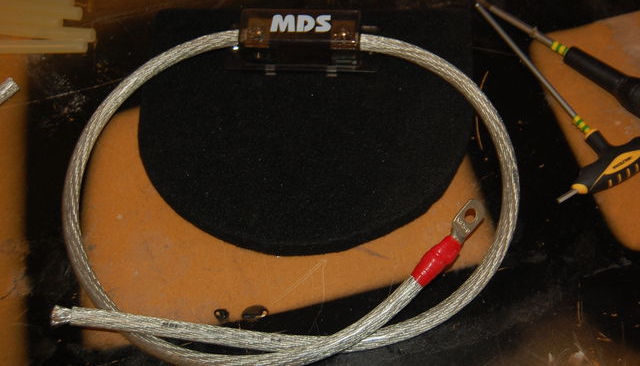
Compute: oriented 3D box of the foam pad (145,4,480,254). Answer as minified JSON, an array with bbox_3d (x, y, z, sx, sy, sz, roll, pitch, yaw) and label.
[{"bbox_3d":[-0.006,-0.049,0.628,0.273,0.014,0.230,0,57,0],"label":"foam pad"}]

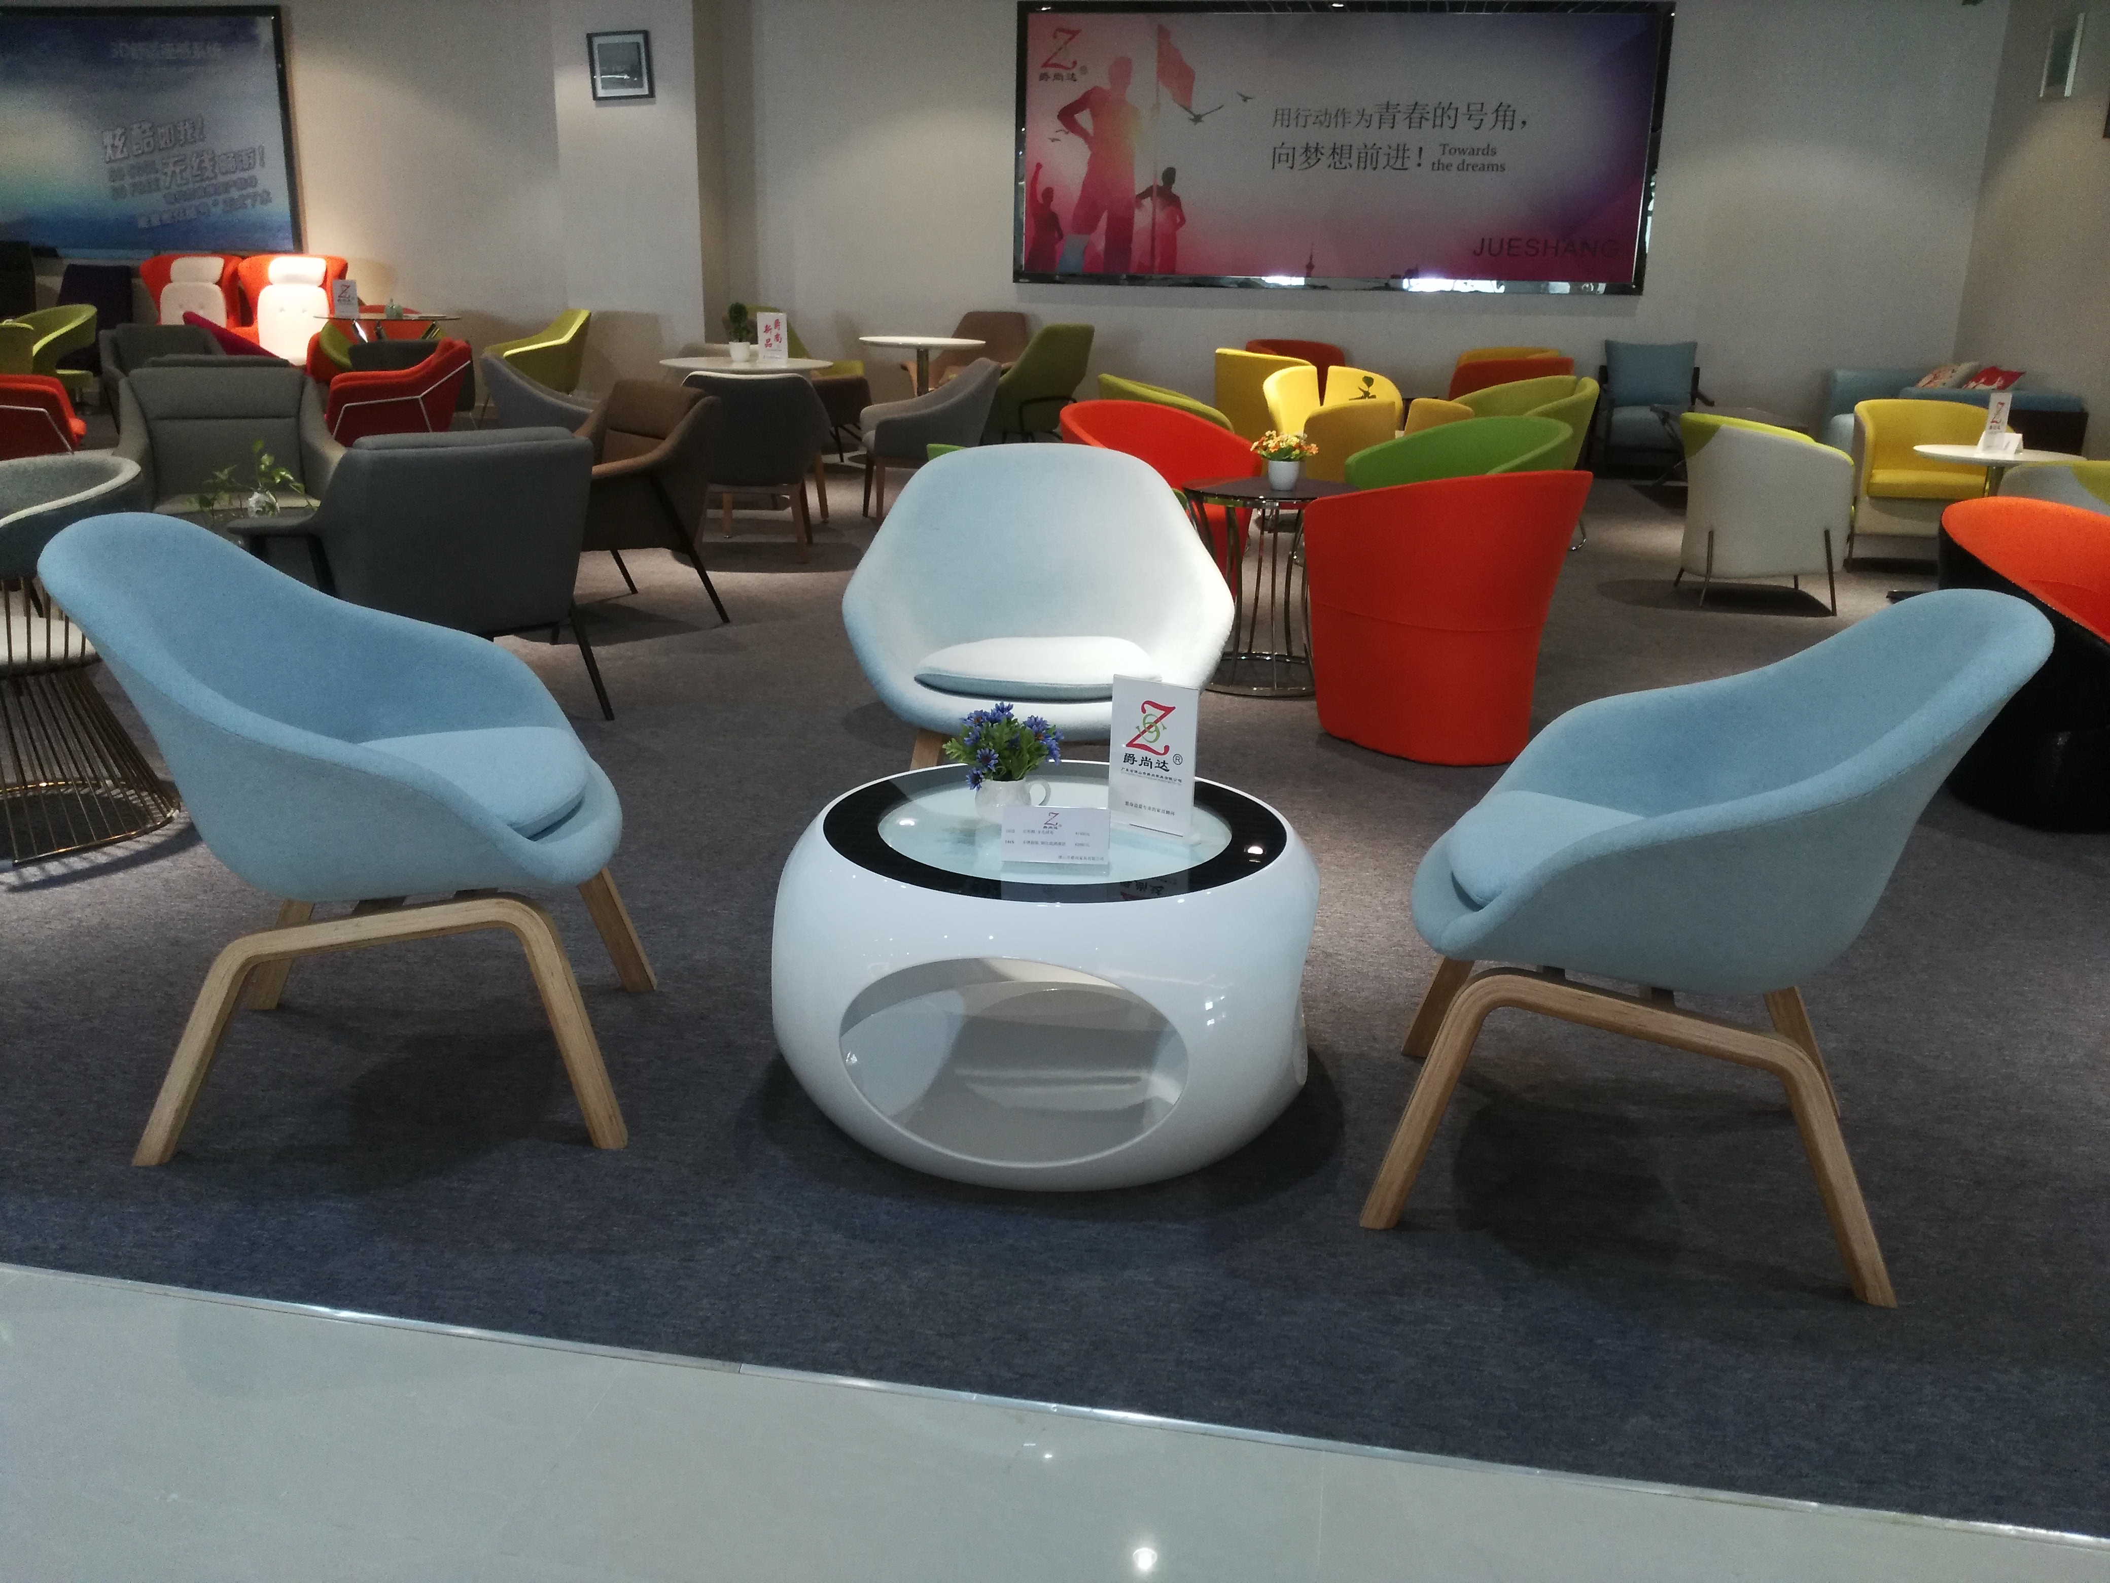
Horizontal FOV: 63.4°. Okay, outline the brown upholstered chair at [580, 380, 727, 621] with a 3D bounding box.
[{"bbox_3d":[-1.624,-0.984,5.825,0.739,0.773,0.750,-13,22,-40],"label":"brown upholstered chair"}]

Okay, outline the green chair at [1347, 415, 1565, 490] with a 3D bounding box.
[{"bbox_3d":[1.351,-0.869,5.723,0.720,0.710,0.680,17,22,42],"label":"green chair"}]

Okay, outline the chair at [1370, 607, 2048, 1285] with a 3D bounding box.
[{"bbox_3d":[0.817,0.118,2.194,0.722,0.811,0.784,6,17,15],"label":"chair"}]

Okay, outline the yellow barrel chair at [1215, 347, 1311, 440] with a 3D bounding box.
[{"bbox_3d":[1.426,-2.570,11.493,0.694,0.750,0.739,2,16,3],"label":"yellow barrel chair"}]

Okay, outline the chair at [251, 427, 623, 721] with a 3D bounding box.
[{"bbox_3d":[-1.683,-0.599,4.518,0.700,0.755,0.730,-11,20,-35],"label":"chair"}]

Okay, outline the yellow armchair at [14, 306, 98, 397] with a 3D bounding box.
[{"bbox_3d":[-7.489,-3.220,12.764,0.700,0.790,0.660,6,17,14],"label":"yellow armchair"}]

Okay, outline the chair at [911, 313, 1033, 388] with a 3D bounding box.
[{"bbox_3d":[-0.477,-2.752,11.569,0.762,0.974,0.784,10,19,29],"label":"chair"}]

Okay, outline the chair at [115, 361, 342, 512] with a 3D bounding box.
[{"bbox_3d":[-3.172,-1.245,6.594,0.762,0.773,0.739,-7,19,-27],"label":"chair"}]

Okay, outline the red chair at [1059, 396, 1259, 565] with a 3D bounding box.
[{"bbox_3d":[0.343,-0.962,5.965,0.720,0.710,0.680,-7,18,-26],"label":"red chair"}]

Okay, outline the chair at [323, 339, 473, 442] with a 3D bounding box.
[{"bbox_3d":[-3.284,-1.849,8.563,0.770,0.790,0.720,-5,17,-19],"label":"chair"}]

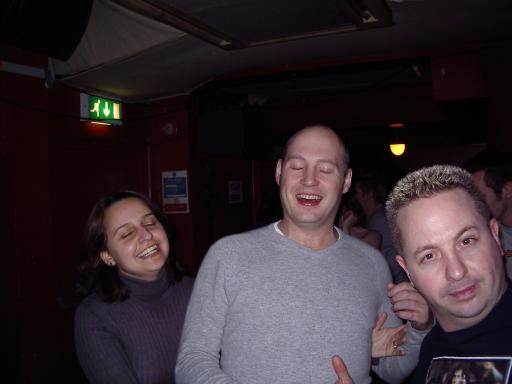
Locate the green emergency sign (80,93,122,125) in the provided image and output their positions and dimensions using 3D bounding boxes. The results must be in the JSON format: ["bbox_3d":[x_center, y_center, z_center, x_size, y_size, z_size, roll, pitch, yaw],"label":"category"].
[{"bbox_3d":[-0.958,-0.507,3.500,0.072,0.170,0.345,-2,0,21],"label":"green emergency sign"}]

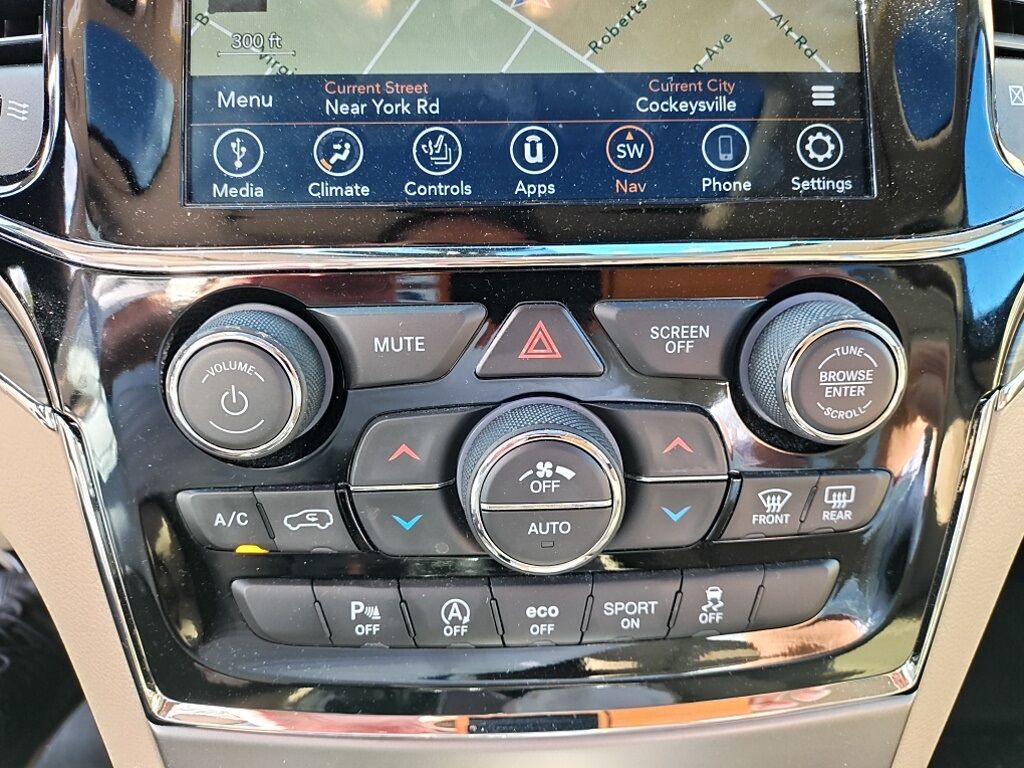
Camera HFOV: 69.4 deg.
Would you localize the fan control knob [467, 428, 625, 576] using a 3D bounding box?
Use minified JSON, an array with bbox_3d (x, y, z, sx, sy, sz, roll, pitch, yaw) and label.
[{"bbox_3d":[0.008,0.028,0.194,0.043,0.043,0.019,-2,15,-2],"label":"fan control knob"}]

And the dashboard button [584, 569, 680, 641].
[{"bbox_3d":[0.033,0.061,0.207,0.027,0.021,0.007,-1,14,-2],"label":"dashboard button"}]

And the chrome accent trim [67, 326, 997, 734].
[{"bbox_3d":[0.007,0.049,0.206,0.250,0.110,0.022,-1,14,-2],"label":"chrome accent trim"}]

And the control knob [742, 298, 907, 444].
[{"bbox_3d":[0.079,-0.003,0.187,0.037,0.037,0.022,-1,14,-2],"label":"control knob"}]

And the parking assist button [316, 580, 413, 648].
[{"bbox_3d":[-0.040,0.062,0.201,0.026,0.019,0.008,-1,14,-2],"label":"parking assist button"}]

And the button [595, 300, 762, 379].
[{"bbox_3d":[0.042,-0.012,0.188,0.042,0.019,0.007,-1,14,-2],"label":"button"}]

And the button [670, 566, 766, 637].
[{"bbox_3d":[0.057,0.060,0.206,0.026,0.022,0.008,-1,14,-2],"label":"button"}]

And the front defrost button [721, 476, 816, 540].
[{"bbox_3d":[0.068,0.033,0.201,0.027,0.018,0.007,-1,14,-2],"label":"front defrost button"}]

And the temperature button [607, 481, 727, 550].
[{"bbox_3d":[0.040,0.035,0.201,0.034,0.020,0.007,-1,14,-2],"label":"temperature button"}]

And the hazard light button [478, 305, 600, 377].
[{"bbox_3d":[0.007,-0.011,0.186,0.031,0.018,0.007,-1,14,-2],"label":"hazard light button"}]

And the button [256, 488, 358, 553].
[{"bbox_3d":[-0.053,0.035,0.196,0.026,0.019,0.007,-1,14,-2],"label":"button"}]

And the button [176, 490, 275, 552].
[{"bbox_3d":[-0.074,0.035,0.195,0.023,0.018,0.007,-1,14,-2],"label":"button"}]

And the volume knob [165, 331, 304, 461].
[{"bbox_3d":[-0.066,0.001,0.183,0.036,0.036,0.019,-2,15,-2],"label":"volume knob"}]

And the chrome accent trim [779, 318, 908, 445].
[{"bbox_3d":[0.080,-0.001,0.178,0.030,0.030,0.004,-1,14,-2],"label":"chrome accent trim"}]

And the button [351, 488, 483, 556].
[{"bbox_3d":[-0.024,0.036,0.198,0.036,0.021,0.007,-1,14,-2],"label":"button"}]

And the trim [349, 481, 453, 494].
[{"bbox_3d":[-0.029,0.027,0.193,0.027,0.003,0.003,-1,14,-2],"label":"trim"}]

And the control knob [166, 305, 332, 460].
[{"bbox_3d":[-0.064,0.001,0.179,0.036,0.036,0.018,-1,14,-2],"label":"control knob"}]

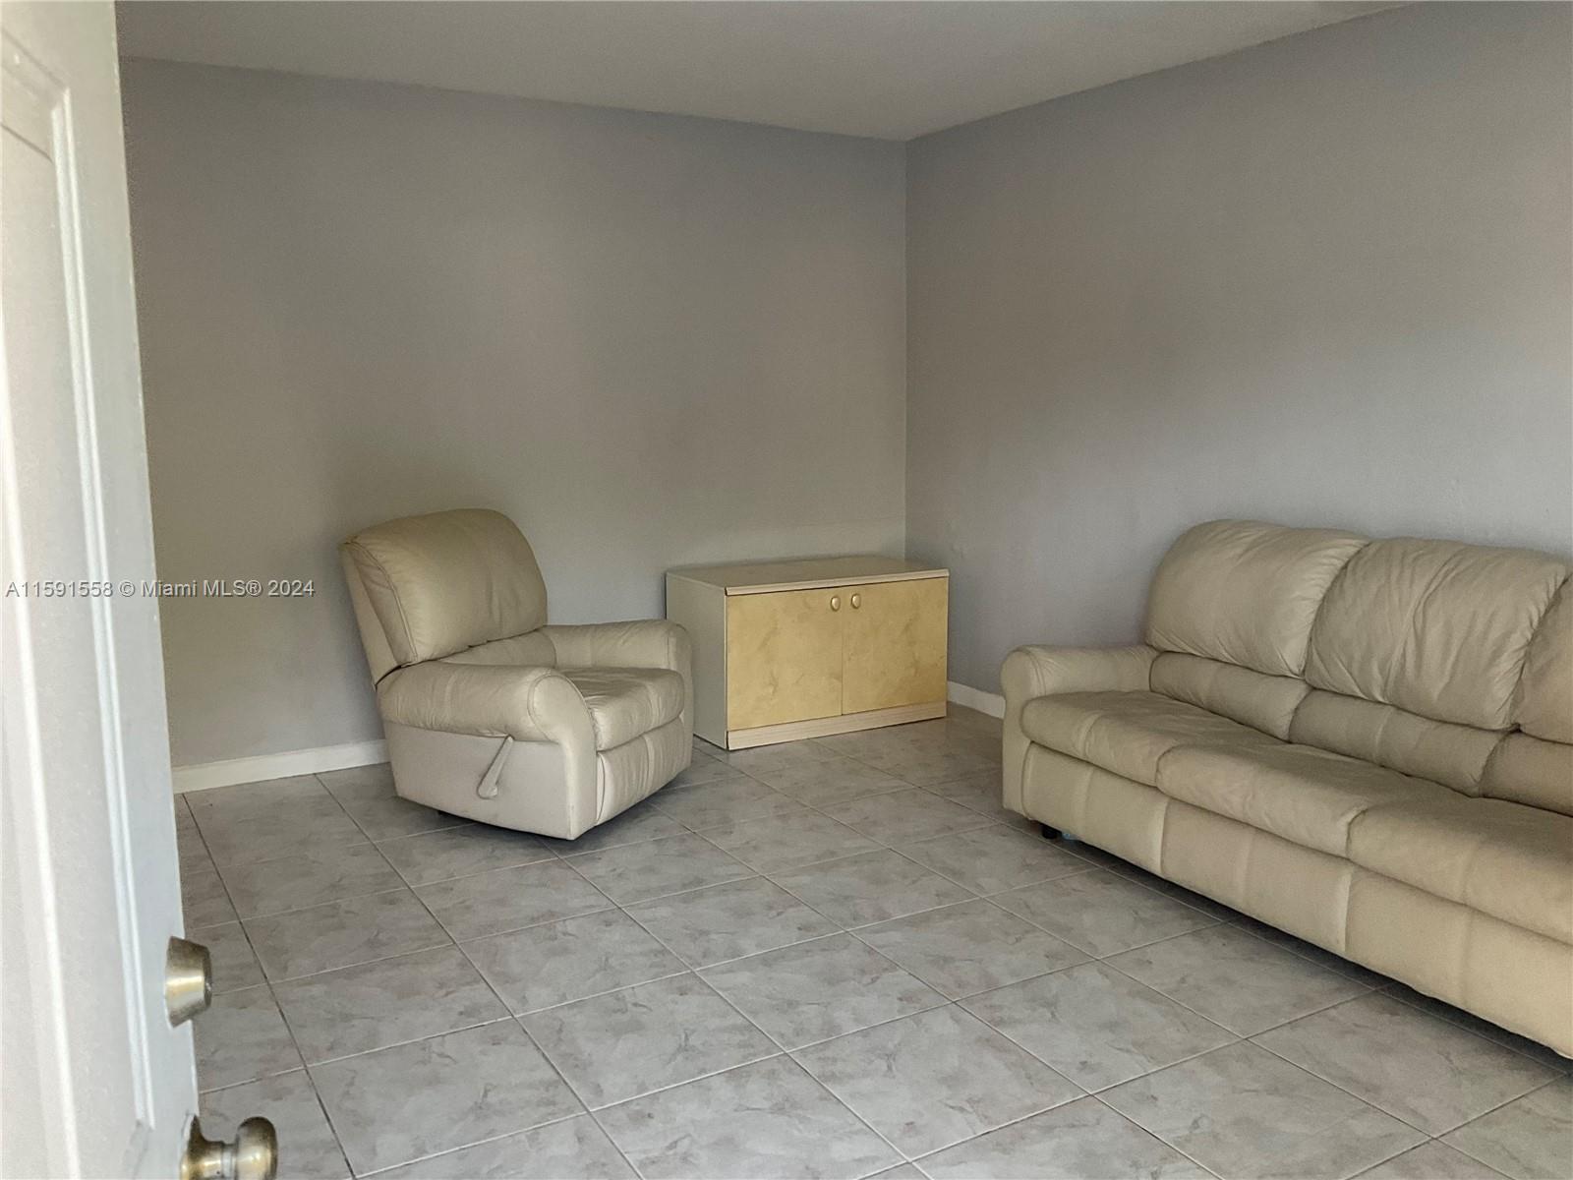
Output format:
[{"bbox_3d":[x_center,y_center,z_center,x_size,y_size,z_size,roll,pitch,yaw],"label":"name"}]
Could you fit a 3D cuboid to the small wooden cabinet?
[{"bbox_3d":[0.090,0.234,5.581,1.055,0.637,0.540,-5,10,-29],"label":"small wooden cabinet"}]

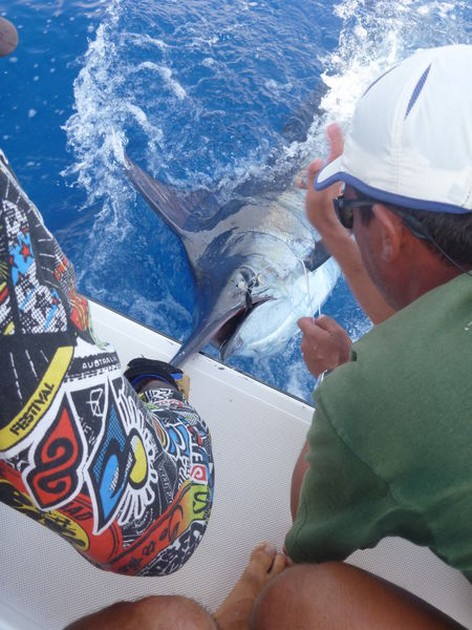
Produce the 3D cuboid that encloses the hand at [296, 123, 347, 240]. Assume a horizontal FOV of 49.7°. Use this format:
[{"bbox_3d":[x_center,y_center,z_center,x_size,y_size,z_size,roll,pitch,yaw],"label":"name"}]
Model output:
[{"bbox_3d":[0.145,-0.225,0.860,0.075,0.085,0.185,2,87,20],"label":"hand"}]

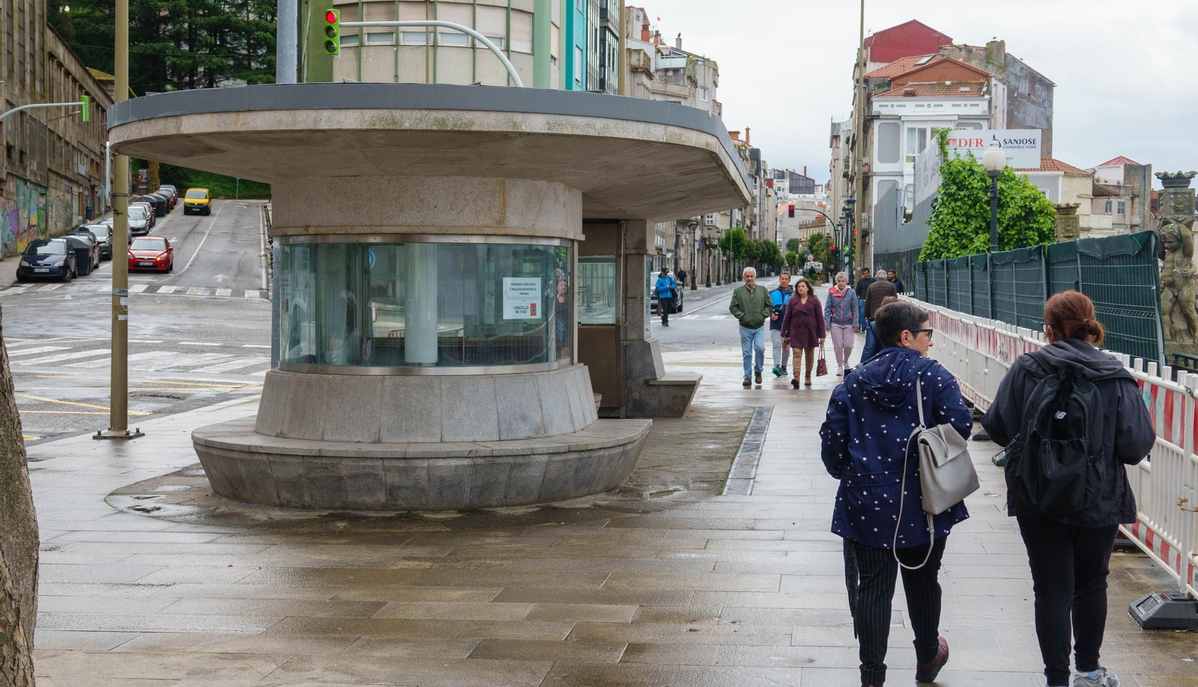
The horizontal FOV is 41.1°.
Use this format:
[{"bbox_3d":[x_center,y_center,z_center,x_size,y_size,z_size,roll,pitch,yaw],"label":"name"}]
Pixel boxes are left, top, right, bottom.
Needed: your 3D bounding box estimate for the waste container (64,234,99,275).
[{"bbox_3d":[-21.255,-3.646,65.198,1.400,1.630,1.750,0,6,-12],"label":"waste container"}]

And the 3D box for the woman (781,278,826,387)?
[{"bbox_3d":[2.970,-0.150,23.300,0.620,1.600,0.420,1,2,9],"label":"woman"}]

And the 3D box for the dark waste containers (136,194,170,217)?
[{"bbox_3d":[-33.232,-10.405,119.392,1.800,1.560,6.600,0,8,-11],"label":"dark waste containers"}]

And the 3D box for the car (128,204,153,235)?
[{"bbox_3d":[-27.157,-7.104,93.500,1.760,1.480,4.200,0,7,-12],"label":"car"}]

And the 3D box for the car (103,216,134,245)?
[{"bbox_3d":[-26.414,-6.256,87.500,1.760,1.500,4.200,0,7,-12],"label":"car"}]

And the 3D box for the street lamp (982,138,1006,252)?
[{"bbox_3d":[6.811,-1.541,27.500,0.420,3.950,0.420,1,2,8],"label":"street lamp"}]

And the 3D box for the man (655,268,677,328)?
[{"bbox_3d":[1.984,-1.357,47.000,0.580,1.720,0.420,-1,3,-21],"label":"man"}]

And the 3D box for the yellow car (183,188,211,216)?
[{"bbox_3d":[-30.931,-10.969,123.246,1.910,1.970,4.900,0,7,-12],"label":"yellow car"}]

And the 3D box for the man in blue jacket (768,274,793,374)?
[{"bbox_3d":[2.926,-0.307,25.600,0.520,1.680,0.420,1,3,6],"label":"man in blue jacket"}]

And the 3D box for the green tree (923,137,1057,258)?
[{"bbox_3d":[9.986,-2.702,41.000,3.500,5.200,3.300,1,3,7],"label":"green tree"}]

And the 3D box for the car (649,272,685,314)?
[{"bbox_3d":[2.273,-1.888,59.200,1.800,1.520,4.300,1,2,8],"label":"car"}]

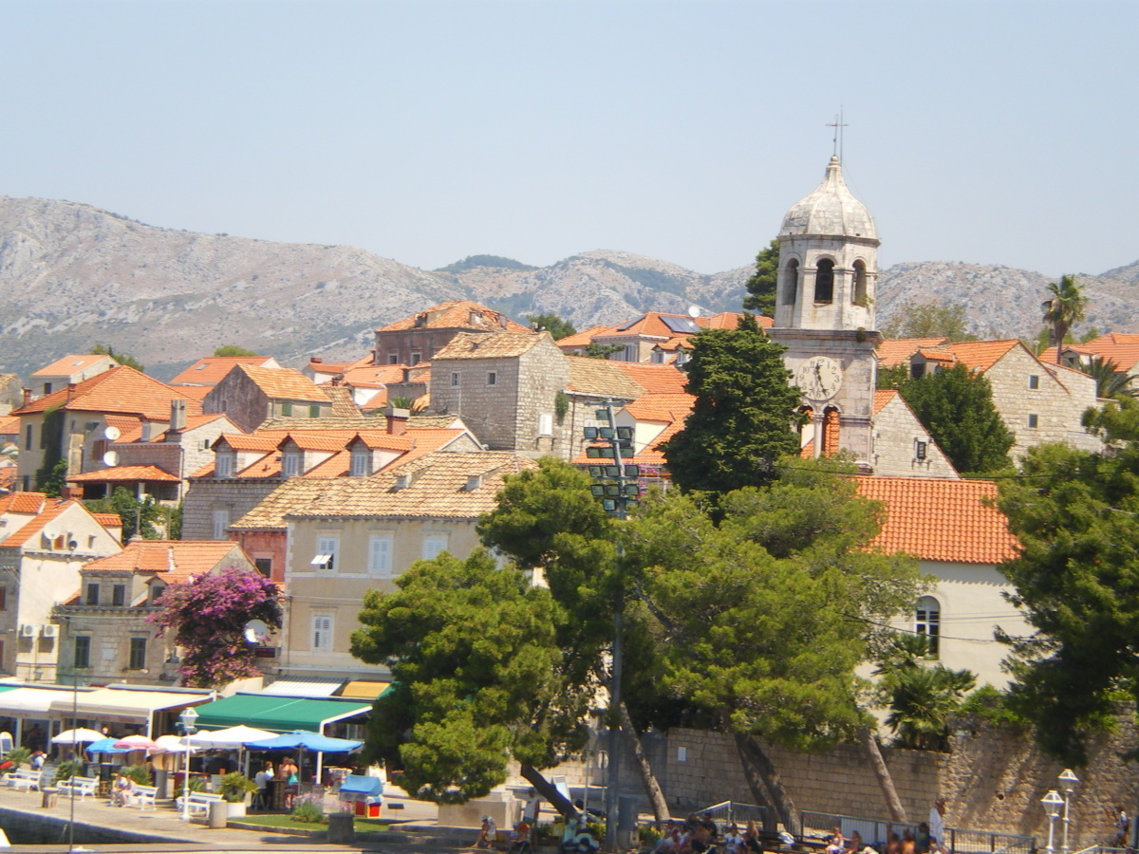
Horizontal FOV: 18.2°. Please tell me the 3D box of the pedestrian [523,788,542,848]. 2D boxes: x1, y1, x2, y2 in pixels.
[{"bbox_3d":[-1.129,11.761,107.000,0.520,1.740,0.360,1,-5,30],"label":"pedestrian"}]

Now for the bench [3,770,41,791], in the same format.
[{"bbox_3d":[-21.410,13.810,138.800,0.650,0.830,1.900,6,-4,-38],"label":"bench"}]

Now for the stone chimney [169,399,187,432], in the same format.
[{"bbox_3d":[-20.893,-0.609,190.000,0.600,1.650,0.600,5,-5,-30],"label":"stone chimney"}]

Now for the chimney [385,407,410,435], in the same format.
[{"bbox_3d":[-8.484,-0.280,175.000,0.930,1.400,0.930,5,-5,-30],"label":"chimney"}]

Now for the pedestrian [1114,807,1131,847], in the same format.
[{"bbox_3d":[18.343,13.442,118.000,0.420,1.700,0.480,4,-4,-11],"label":"pedestrian"}]

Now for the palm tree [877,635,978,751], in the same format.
[{"bbox_3d":[13.090,9.947,131.863,3.700,4.500,3.600,3,-4,0],"label":"palm tree"}]

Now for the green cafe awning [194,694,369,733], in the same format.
[{"bbox_3d":[-10.965,10.751,133.500,7.200,1.250,3.000,-1,-5,40],"label":"green cafe awning"}]

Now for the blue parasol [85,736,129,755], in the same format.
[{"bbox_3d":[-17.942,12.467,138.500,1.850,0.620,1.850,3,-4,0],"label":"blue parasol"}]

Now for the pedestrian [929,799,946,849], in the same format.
[{"bbox_3d":[11.592,12.579,112.000,0.380,1.720,0.500,4,-4,-12],"label":"pedestrian"}]

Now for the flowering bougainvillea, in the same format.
[{"bbox_3d":[-13.967,7.909,140.000,4.400,4.900,3.000,1,-5,30],"label":"flowering bougainvillea"}]

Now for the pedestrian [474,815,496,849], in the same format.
[{"bbox_3d":[-2.522,12.018,105.500,0.650,1.000,0.500,4,-4,-17],"label":"pedestrian"}]

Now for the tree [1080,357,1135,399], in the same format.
[{"bbox_3d":[33.242,-2.343,219.872,3.900,4.200,3.900,3,-4,0],"label":"tree"}]

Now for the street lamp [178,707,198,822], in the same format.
[{"bbox_3d":[-13.352,11.822,124.500,0.640,3.950,0.640,3,-4,0],"label":"street lamp"}]

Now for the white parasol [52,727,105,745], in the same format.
[{"bbox_3d":[-17.865,12.111,129.000,1.950,2.350,1.950,-1,-5,40],"label":"white parasol"}]

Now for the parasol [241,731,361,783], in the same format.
[{"bbox_3d":[-9.399,12.053,125.000,3.000,2.750,3.000,-1,-6,45],"label":"parasol"}]

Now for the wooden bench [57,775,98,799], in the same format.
[{"bbox_3d":[-18.591,13.652,134.500,0.650,0.830,1.900,6,-4,-38],"label":"wooden bench"}]

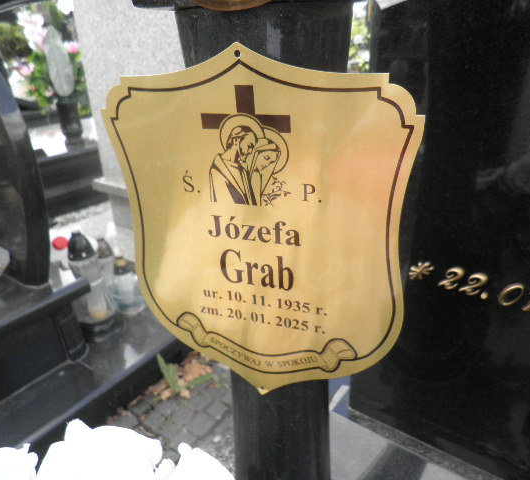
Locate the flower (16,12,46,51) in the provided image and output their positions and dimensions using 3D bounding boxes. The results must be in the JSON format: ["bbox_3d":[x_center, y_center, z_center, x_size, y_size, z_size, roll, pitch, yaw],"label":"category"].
[{"bbox_3d":[-1.295,-1.151,2.450,0.140,0.200,0.130,-13,28,-22],"label":"flower"}]

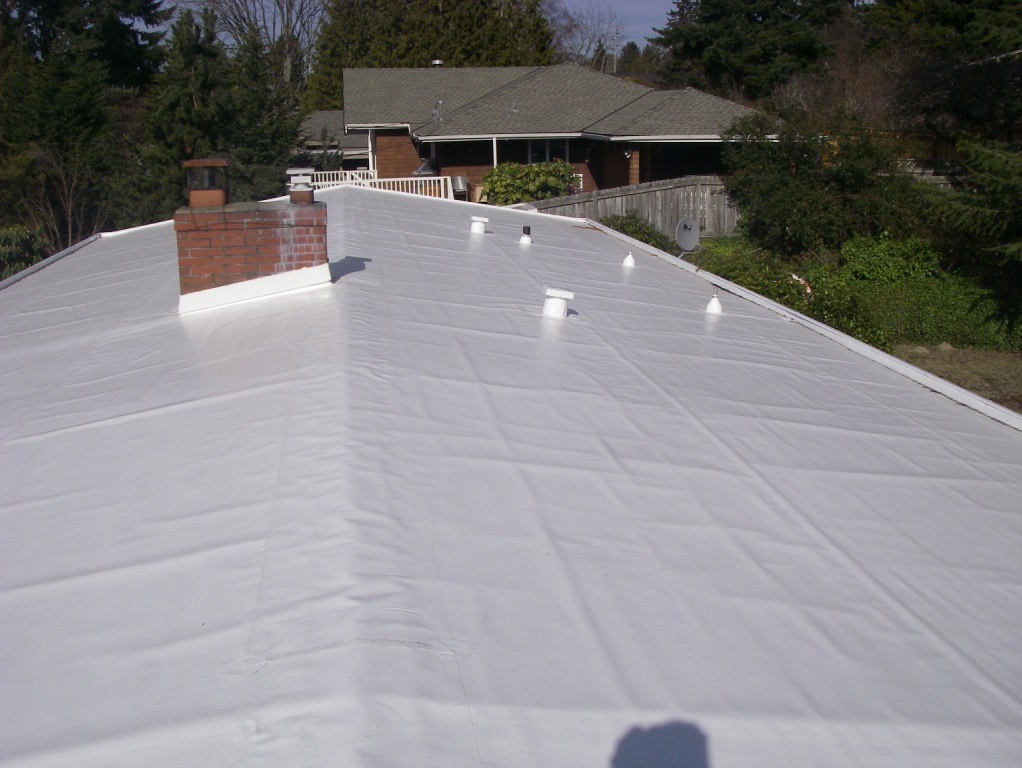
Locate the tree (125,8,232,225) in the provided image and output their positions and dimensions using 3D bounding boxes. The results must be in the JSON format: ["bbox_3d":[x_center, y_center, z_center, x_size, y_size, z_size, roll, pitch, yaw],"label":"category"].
[{"bbox_3d":[-10.487,-8.680,36.840,3.300,6.900,3.200,-3,14,-8],"label":"tree"}]

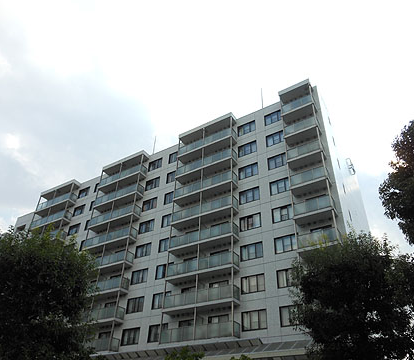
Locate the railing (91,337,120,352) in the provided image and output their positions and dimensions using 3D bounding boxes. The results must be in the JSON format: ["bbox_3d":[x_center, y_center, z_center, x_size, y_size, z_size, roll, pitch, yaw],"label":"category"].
[{"bbox_3d":[-11.632,16.304,33.787,7.341,1.142,1.222,-19,-40,27],"label":"railing"}]

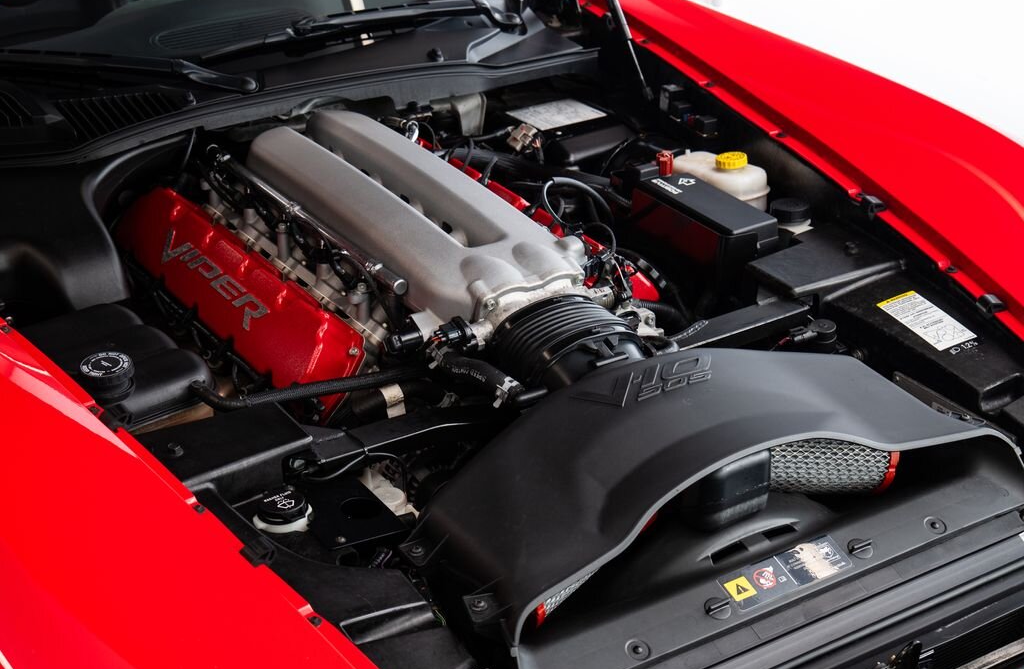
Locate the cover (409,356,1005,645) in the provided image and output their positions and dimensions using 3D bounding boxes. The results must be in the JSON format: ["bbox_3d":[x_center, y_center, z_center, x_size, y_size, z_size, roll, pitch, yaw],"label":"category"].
[{"bbox_3d":[0.201,0.106,1.494,0.630,0.130,0.260,-16,31,-29],"label":"cover"}]

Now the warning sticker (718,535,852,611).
[{"bbox_3d":[0.266,0.232,1.440,0.144,0.002,0.039,-16,52,-29],"label":"warning sticker"}]

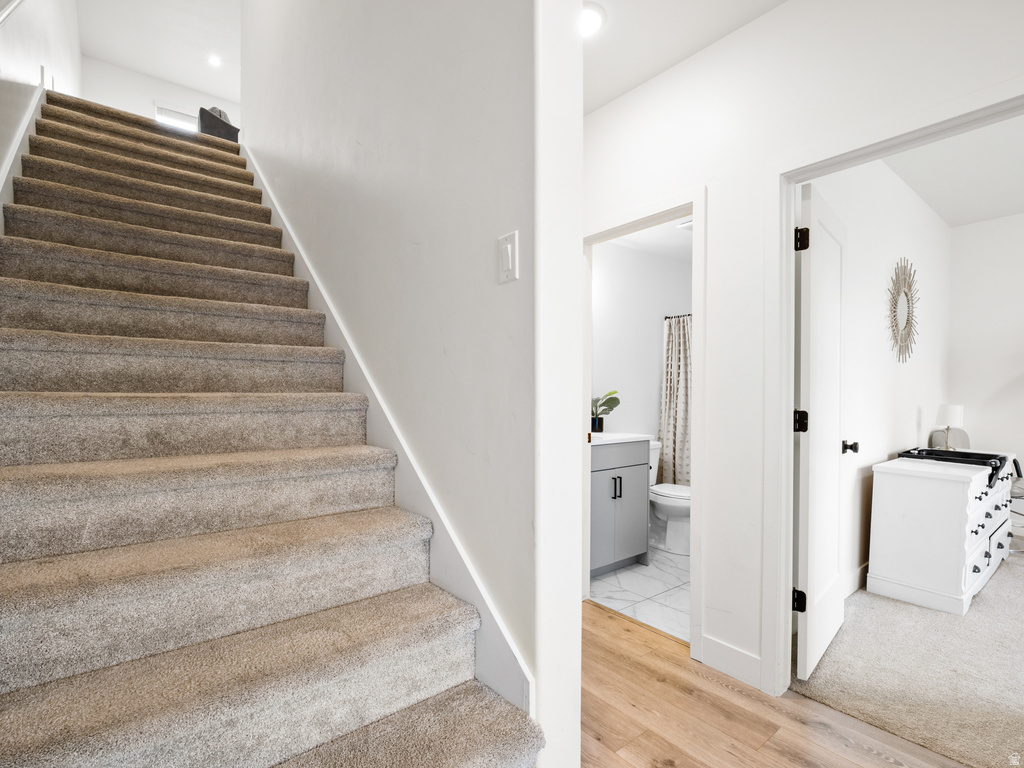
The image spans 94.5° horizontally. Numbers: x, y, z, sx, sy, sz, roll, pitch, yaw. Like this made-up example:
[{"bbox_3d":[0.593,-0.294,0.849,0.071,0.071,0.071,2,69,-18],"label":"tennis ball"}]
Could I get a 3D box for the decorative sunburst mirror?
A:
[{"bbox_3d":[2.819,-0.529,3.408,0.760,0.760,0.035,0,0,-38],"label":"decorative sunburst mirror"}]

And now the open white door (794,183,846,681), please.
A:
[{"bbox_3d":[1.451,0.197,2.191,0.040,2.020,0.745,0,0,45],"label":"open white door"}]

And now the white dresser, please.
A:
[{"bbox_3d":[2.870,0.866,3.151,1.440,0.760,0.470,0,0,-38],"label":"white dresser"}]

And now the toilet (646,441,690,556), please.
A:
[{"bbox_3d":[1.191,0.860,3.743,0.420,0.770,0.700,0,0,-38],"label":"toilet"}]

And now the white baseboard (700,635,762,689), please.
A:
[{"bbox_3d":[0.932,1.184,2.037,0.016,0.125,0.250,0,0,-38],"label":"white baseboard"}]

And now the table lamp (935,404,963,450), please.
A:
[{"bbox_3d":[3.305,0.329,3.580,0.170,0.350,0.170,0,0,-38],"label":"table lamp"}]

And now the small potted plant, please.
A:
[{"bbox_3d":[0.647,0.202,3.480,0.230,0.310,0.230,0,0,0],"label":"small potted plant"}]

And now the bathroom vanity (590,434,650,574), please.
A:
[{"bbox_3d":[0.527,0.797,3.240,0.705,0.890,0.570,0,0,-38],"label":"bathroom vanity"}]

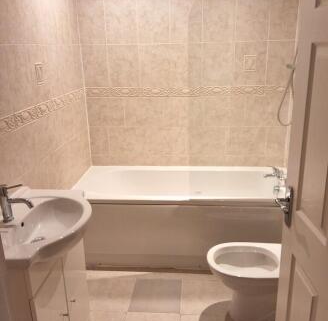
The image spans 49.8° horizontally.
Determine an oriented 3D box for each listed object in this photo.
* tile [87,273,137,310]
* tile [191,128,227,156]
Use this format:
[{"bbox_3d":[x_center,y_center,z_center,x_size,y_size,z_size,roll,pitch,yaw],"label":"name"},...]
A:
[{"bbox_3d":[-0.378,0.904,2.378,0.325,0.012,0.332,0,18,5],"label":"tile"},{"bbox_3d":[0.356,-0.161,2.977,0.332,0.254,0.012,0,18,6],"label":"tile"}]

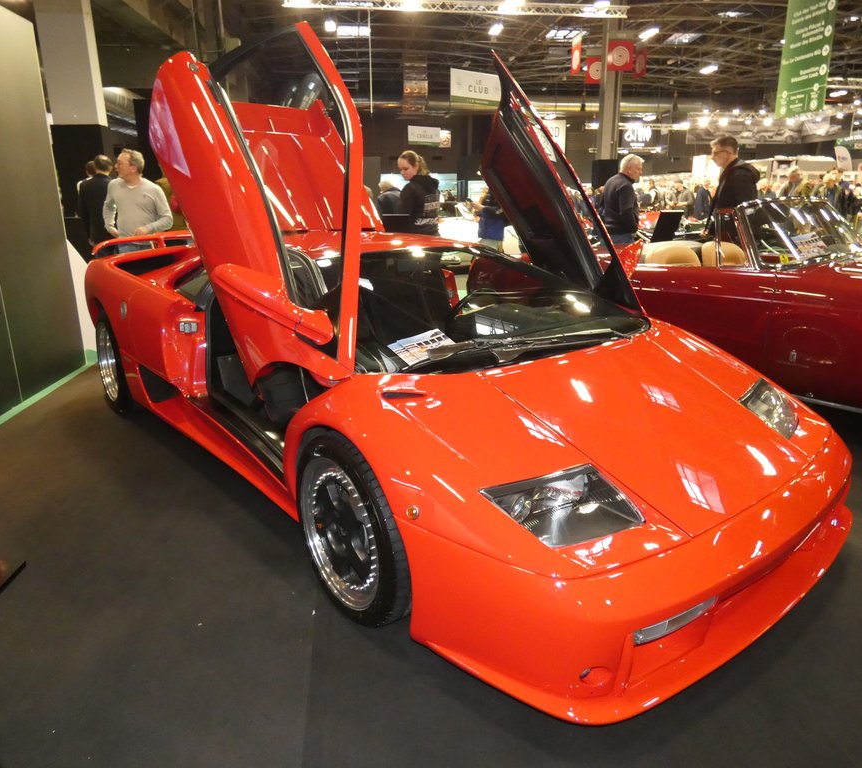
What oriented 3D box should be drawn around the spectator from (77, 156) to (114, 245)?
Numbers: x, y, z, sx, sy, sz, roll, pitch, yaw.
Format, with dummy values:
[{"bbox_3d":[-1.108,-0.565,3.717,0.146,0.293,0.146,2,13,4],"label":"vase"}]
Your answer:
[{"bbox_3d":[-3.307,-1.442,6.143,0.520,1.750,0.330,-5,18,-17],"label":"spectator"}]

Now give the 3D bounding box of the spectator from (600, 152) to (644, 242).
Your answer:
[{"bbox_3d":[2.007,-1.537,6.282,0.360,1.740,0.520,-7,19,-21],"label":"spectator"}]

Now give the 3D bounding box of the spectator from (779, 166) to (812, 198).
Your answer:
[{"bbox_3d":[5.629,-2.499,9.288,0.540,1.720,0.380,6,19,19],"label":"spectator"}]

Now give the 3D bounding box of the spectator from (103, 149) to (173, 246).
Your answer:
[{"bbox_3d":[-2.513,-1.156,5.238,0.600,1.724,0.360,-3,17,-10],"label":"spectator"}]

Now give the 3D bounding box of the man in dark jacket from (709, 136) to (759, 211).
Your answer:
[{"bbox_3d":[2.614,-1.247,5.320,0.420,1.815,0.500,3,17,10],"label":"man in dark jacket"}]

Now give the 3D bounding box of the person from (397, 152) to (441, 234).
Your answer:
[{"bbox_3d":[-0.098,-1.069,5.005,0.380,1.677,0.460,9,19,27],"label":"person"}]

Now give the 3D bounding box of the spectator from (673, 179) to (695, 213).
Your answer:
[{"bbox_3d":[6.869,-4.675,16.153,0.420,1.680,0.520,-10,20,-29],"label":"spectator"}]

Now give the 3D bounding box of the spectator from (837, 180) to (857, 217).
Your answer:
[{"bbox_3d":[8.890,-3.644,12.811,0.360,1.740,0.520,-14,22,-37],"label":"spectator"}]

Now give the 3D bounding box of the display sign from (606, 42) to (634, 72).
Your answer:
[{"bbox_3d":[4.886,-8.422,15.214,0.690,0.690,0.060,-2,17,-6],"label":"display sign"}]

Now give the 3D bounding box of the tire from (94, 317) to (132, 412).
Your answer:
[{"bbox_3d":[-1.899,-0.172,3.808,0.320,0.660,0.660,-13,21,-37],"label":"tire"}]

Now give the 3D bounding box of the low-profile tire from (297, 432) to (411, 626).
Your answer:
[{"bbox_3d":[-0.201,0.444,1.923,0.245,0.624,0.624,-14,22,-36],"label":"low-profile tire"}]

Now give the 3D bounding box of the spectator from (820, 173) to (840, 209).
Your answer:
[{"bbox_3d":[6.501,-2.606,9.875,0.500,1.743,0.360,10,20,31],"label":"spectator"}]

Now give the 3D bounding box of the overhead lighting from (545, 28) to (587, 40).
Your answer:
[{"bbox_3d":[7.943,-20.516,34.748,2.200,0.250,1.700,0,18,0],"label":"overhead lighting"}]

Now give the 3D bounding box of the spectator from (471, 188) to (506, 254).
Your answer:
[{"bbox_3d":[0.890,-2.137,8.758,0.460,1.532,0.460,6,18,20],"label":"spectator"}]

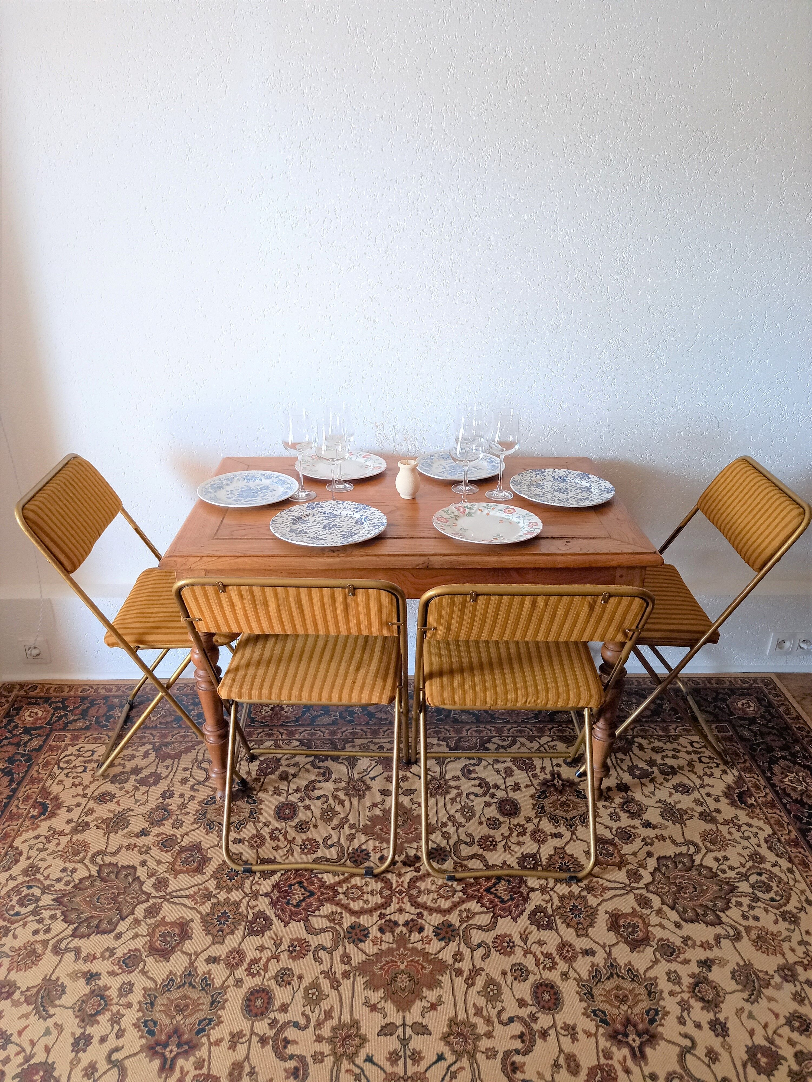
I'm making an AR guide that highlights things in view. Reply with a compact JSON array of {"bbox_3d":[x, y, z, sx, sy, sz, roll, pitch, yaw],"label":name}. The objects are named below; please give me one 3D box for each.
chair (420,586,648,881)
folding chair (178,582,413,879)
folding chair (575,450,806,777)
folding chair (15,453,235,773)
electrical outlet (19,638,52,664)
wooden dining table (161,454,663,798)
[{"bbox_3d":[0.244,0.350,1.822,0.458,0.803,0.500,0,24,-1],"label":"chair"},{"bbox_3d":[-0.223,0.341,1.839,0.458,0.803,0.500,1,24,1],"label":"folding chair"},{"bbox_3d":[0.711,0.196,2.171,0.500,0.803,0.458,0,24,0],"label":"folding chair"},{"bbox_3d":[-0.671,0.206,2.140,0.500,0.803,0.458,-1,24,-2],"label":"folding chair"},{"bbox_3d":[-1.197,0.356,2.524,0.086,0.088,0.020,0,24,-1],"label":"electrical outlet"},{"bbox_3d":[0.008,0.230,2.166,1.085,0.745,0.688,0,24,-1],"label":"wooden dining table"}]

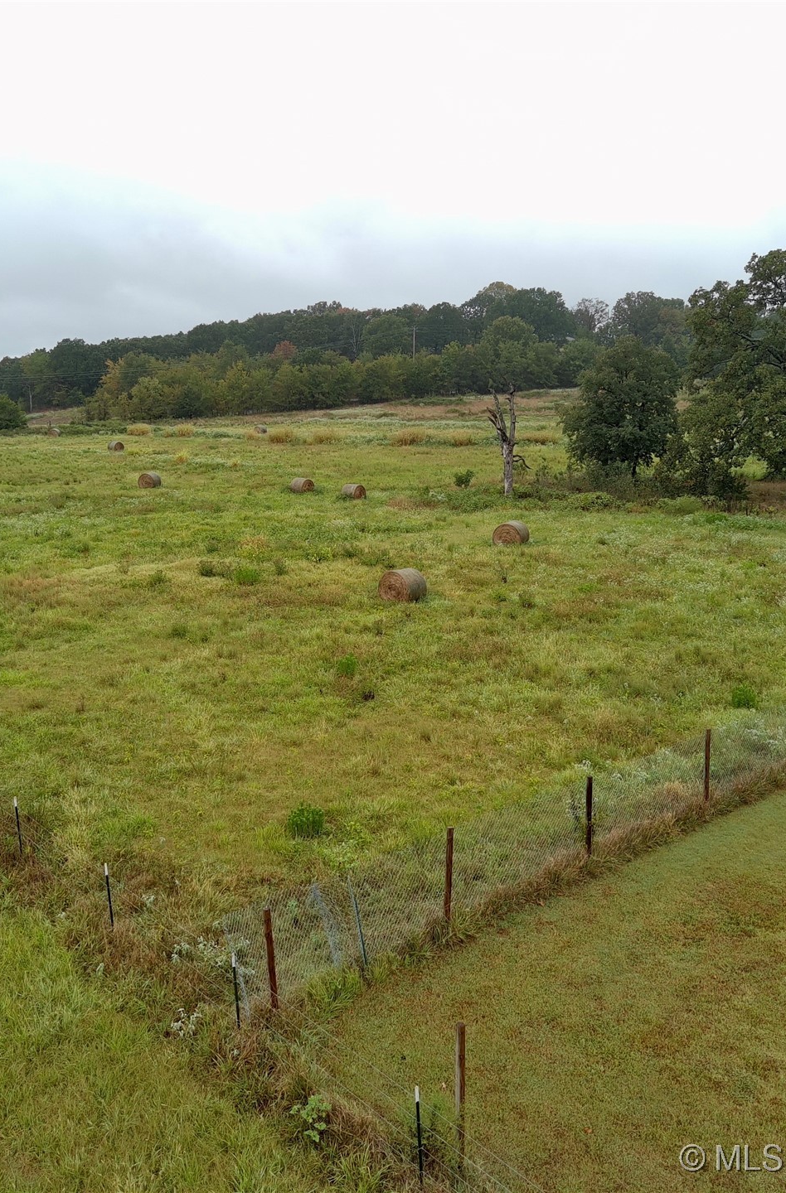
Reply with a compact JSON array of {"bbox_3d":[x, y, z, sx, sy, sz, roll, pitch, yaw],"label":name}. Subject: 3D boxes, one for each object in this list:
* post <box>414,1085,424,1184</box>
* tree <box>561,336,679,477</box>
[{"bbox_3d":[0.268,5.434,10.600,0.050,1.190,0.050,-1,12,1],"label":"post"},{"bbox_3d":[16.768,-13.719,77.928,8.600,10.660,8.400,1,12,12],"label":"tree"}]

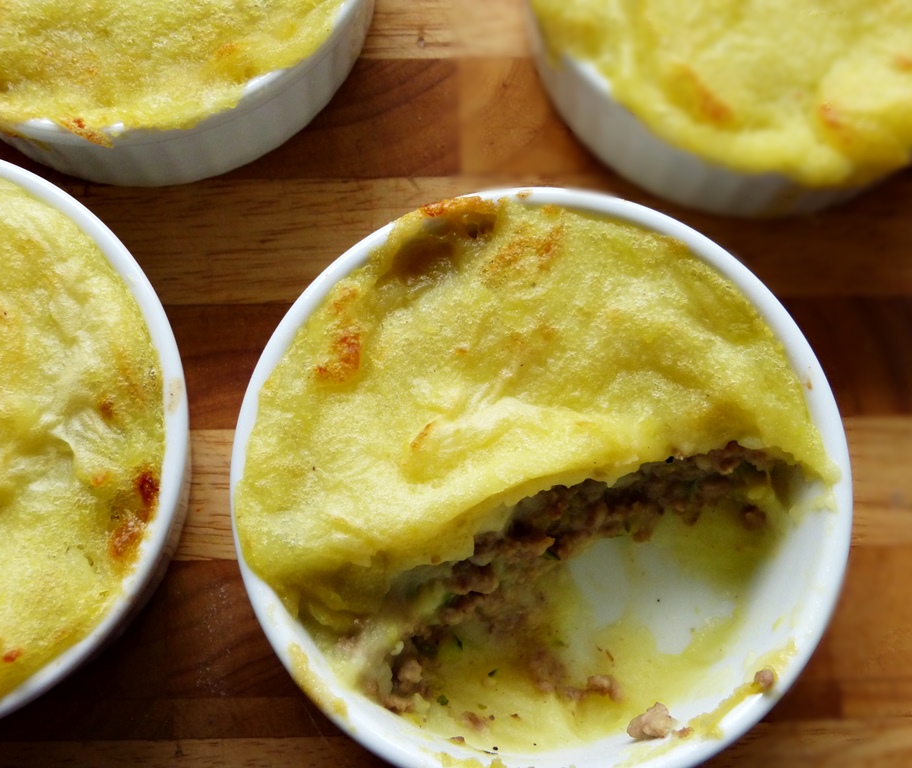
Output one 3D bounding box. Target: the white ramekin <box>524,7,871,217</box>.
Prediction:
[{"bbox_3d":[0.066,-0.090,0.288,0.111,0.035,0.111,0,76,-1],"label":"white ramekin"}]

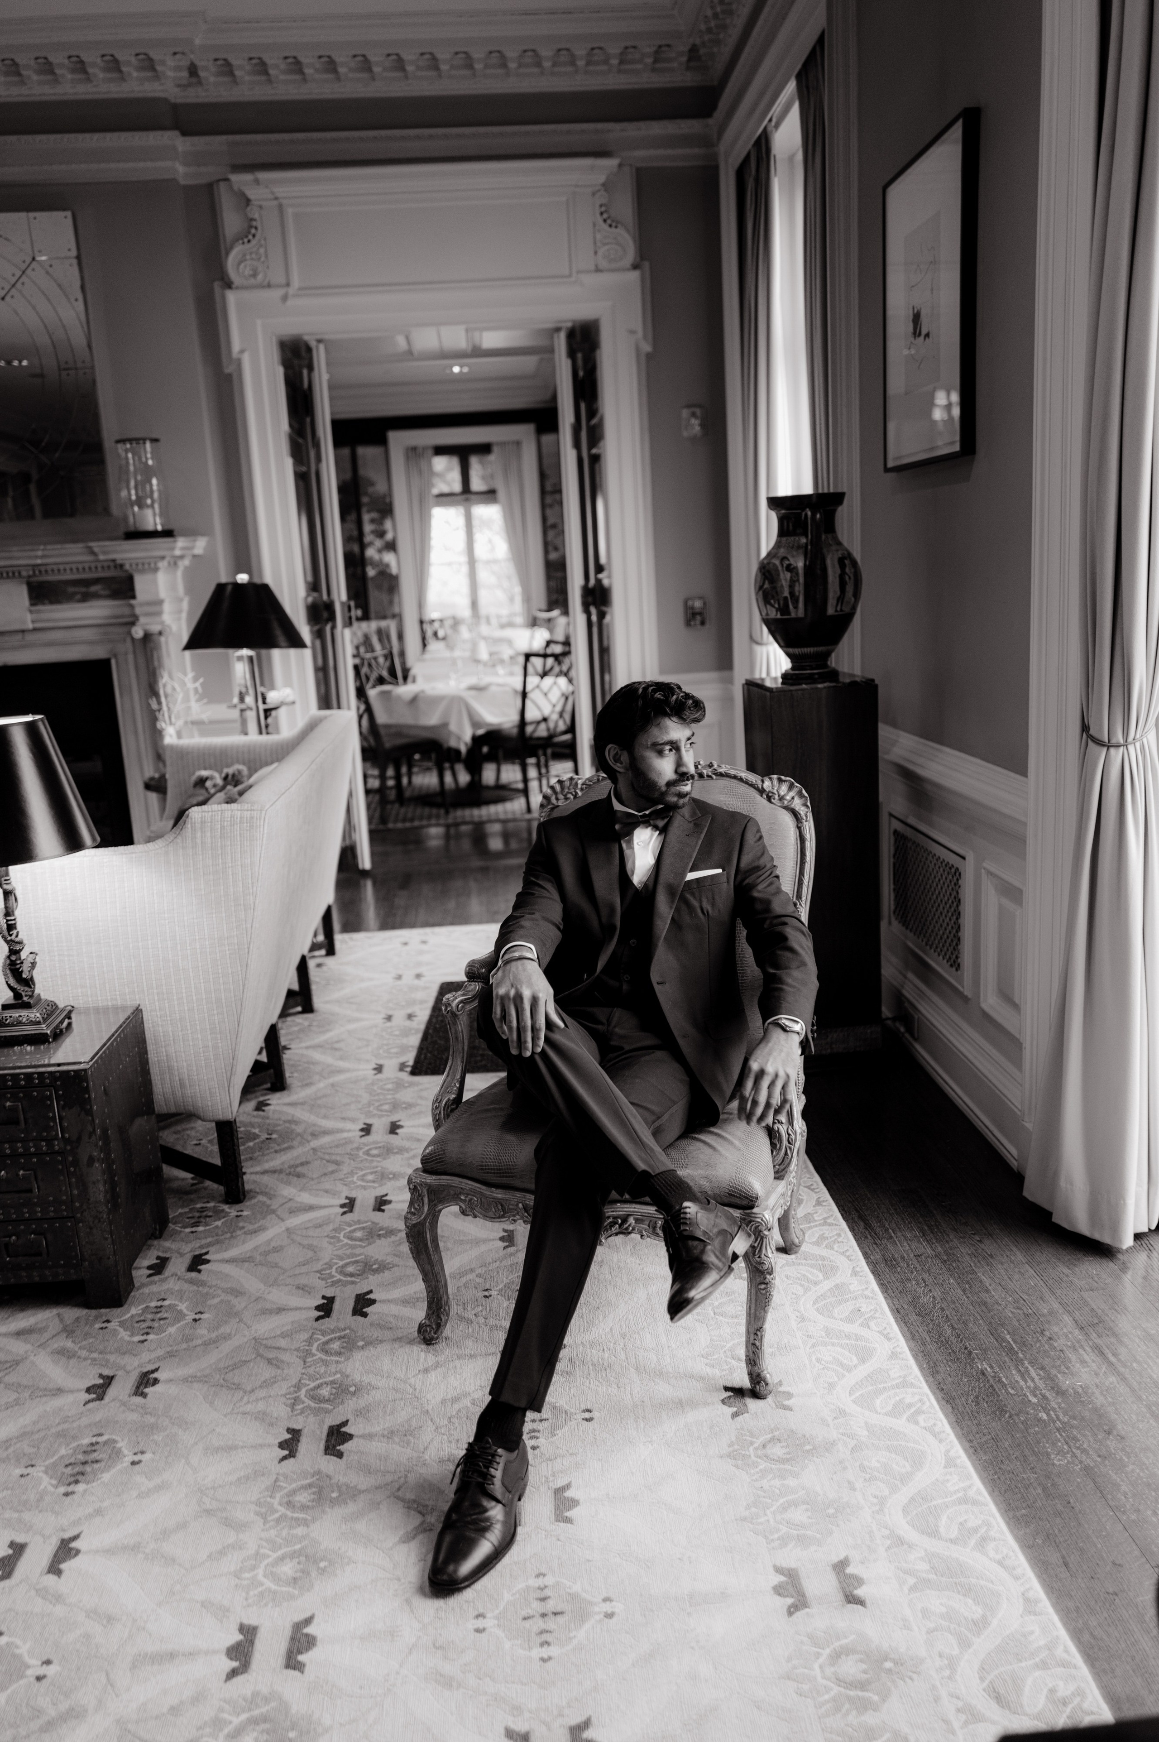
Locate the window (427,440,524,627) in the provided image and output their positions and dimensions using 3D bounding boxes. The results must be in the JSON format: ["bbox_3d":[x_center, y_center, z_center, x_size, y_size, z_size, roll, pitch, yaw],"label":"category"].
[{"bbox_3d":[-1.128,-3.576,14.673,1.200,2.075,0.150,-4,13,-3],"label":"window"}]

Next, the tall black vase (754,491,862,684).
[{"bbox_3d":[0.661,-0.808,3.907,0.303,0.538,0.303,-3,13,1],"label":"tall black vase"}]

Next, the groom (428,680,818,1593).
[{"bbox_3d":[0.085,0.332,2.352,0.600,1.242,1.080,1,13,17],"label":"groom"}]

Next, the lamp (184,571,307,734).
[{"bbox_3d":[-1.403,-0.858,5.724,0.515,0.800,0.515,-4,13,-3],"label":"lamp"}]

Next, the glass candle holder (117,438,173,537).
[{"bbox_3d":[-1.871,-1.651,5.818,0.206,0.394,0.206,-4,13,-3],"label":"glass candle holder"}]

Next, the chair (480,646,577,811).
[{"bbox_3d":[-0.320,-0.903,8.508,0.480,0.963,0.560,-14,16,-39],"label":"chair"}]

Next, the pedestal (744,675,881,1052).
[{"bbox_3d":[0.705,-0.020,4.094,0.320,1.085,0.330,-4,13,-3],"label":"pedestal"}]

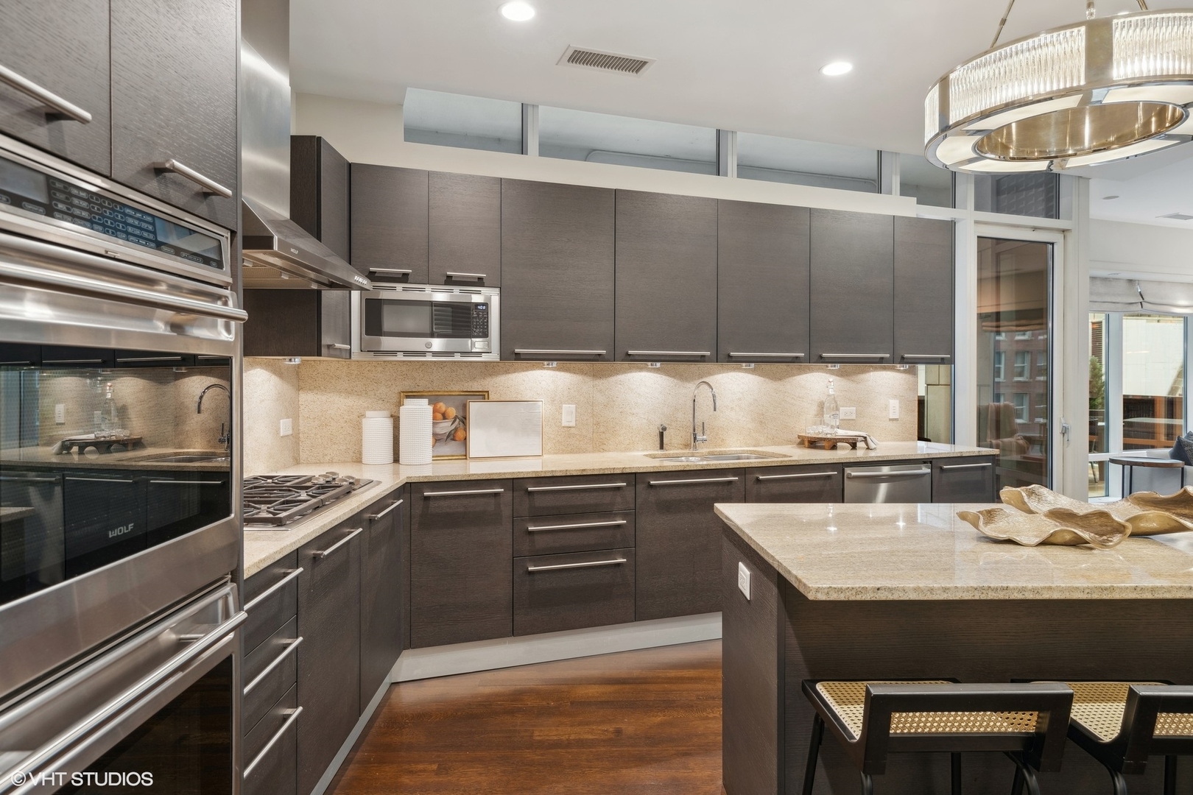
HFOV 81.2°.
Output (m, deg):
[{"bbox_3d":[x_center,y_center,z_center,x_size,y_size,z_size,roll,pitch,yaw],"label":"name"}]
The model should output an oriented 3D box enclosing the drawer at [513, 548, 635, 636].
[{"bbox_3d":[-0.174,0.906,3.508,0.599,0.362,0.520,0,2,-19],"label":"drawer"}]

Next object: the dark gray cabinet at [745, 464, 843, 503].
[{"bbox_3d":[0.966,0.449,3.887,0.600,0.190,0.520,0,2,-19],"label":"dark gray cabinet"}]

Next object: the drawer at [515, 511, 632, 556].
[{"bbox_3d":[-0.174,0.633,3.501,0.599,0.186,0.520,0,2,-19],"label":"drawer"}]

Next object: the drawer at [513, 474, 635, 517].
[{"bbox_3d":[-0.174,0.451,3.496,0.599,0.177,0.520,0,2,-19],"label":"drawer"}]

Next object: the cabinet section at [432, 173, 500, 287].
[{"bbox_3d":[-0.693,-0.824,3.564,0.354,0.545,0.320,0,1,-19],"label":"cabinet section"}]

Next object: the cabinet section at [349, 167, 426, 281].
[{"bbox_3d":[-1.026,-0.821,3.449,0.351,0.545,0.320,0,1,-19],"label":"cabinet section"}]

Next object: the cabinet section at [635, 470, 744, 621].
[{"bbox_3d":[0.375,0.725,3.784,0.609,0.725,0.630,0,1,-19],"label":"cabinet section"}]

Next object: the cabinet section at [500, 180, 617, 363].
[{"bbox_3d":[-0.237,-0.644,3.724,0.609,0.912,0.320,0,1,-19],"label":"cabinet section"}]

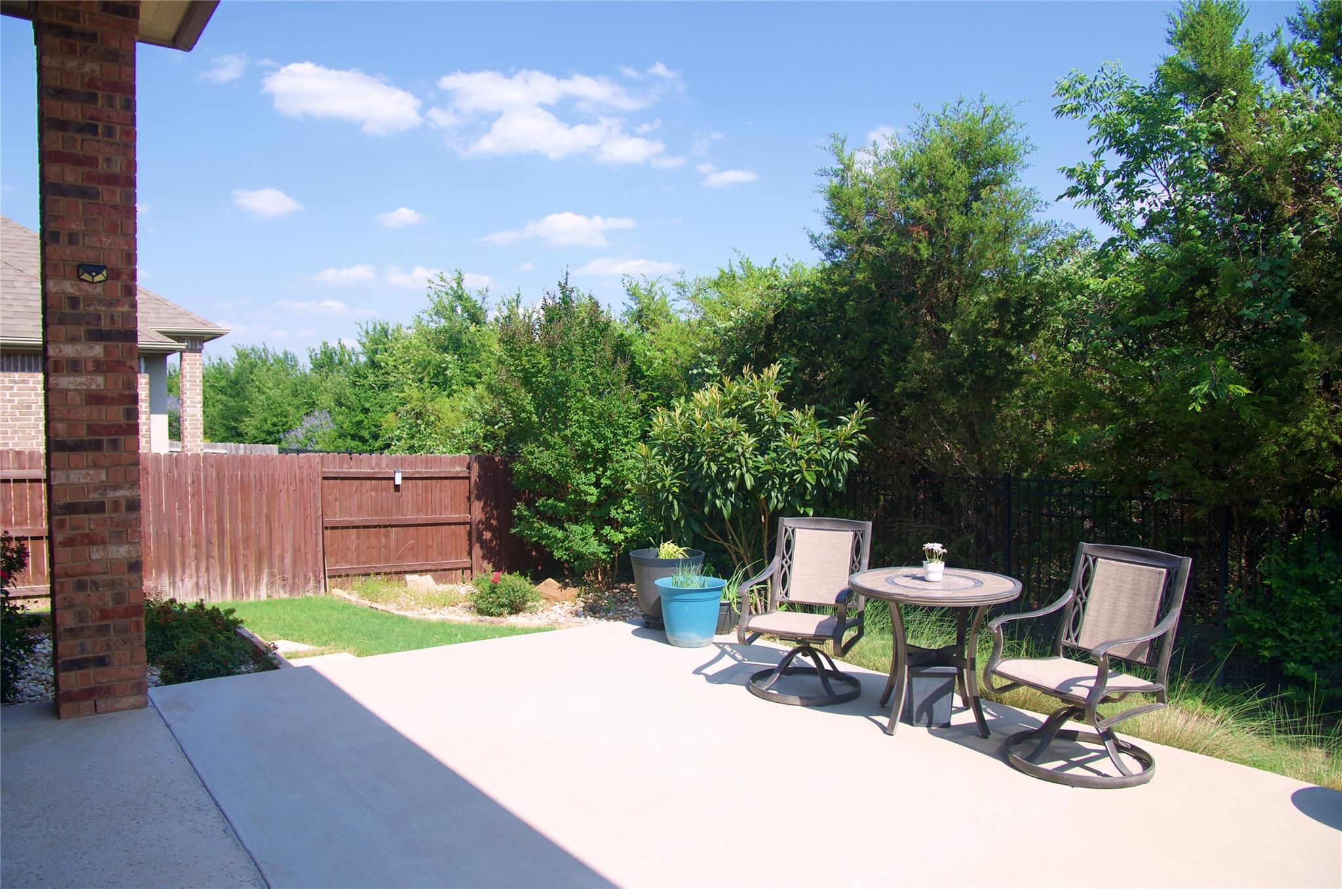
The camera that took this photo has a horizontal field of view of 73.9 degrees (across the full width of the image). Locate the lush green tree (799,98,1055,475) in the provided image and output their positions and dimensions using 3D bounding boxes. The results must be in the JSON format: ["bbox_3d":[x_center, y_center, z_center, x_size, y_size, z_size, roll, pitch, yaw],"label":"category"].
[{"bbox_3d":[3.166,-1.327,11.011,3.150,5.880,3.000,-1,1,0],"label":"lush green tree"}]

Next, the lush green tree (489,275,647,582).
[{"bbox_3d":[-1.258,-0.176,11.100,1.930,3.829,1.850,-1,1,0],"label":"lush green tree"}]

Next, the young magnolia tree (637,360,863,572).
[{"bbox_3d":[0.684,0.393,7.304,1.880,2.096,1.800,-1,1,0],"label":"young magnolia tree"}]

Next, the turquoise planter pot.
[{"bbox_3d":[0.145,1.213,6.383,0.512,0.432,0.512,-1,1,0],"label":"turquoise planter pot"}]

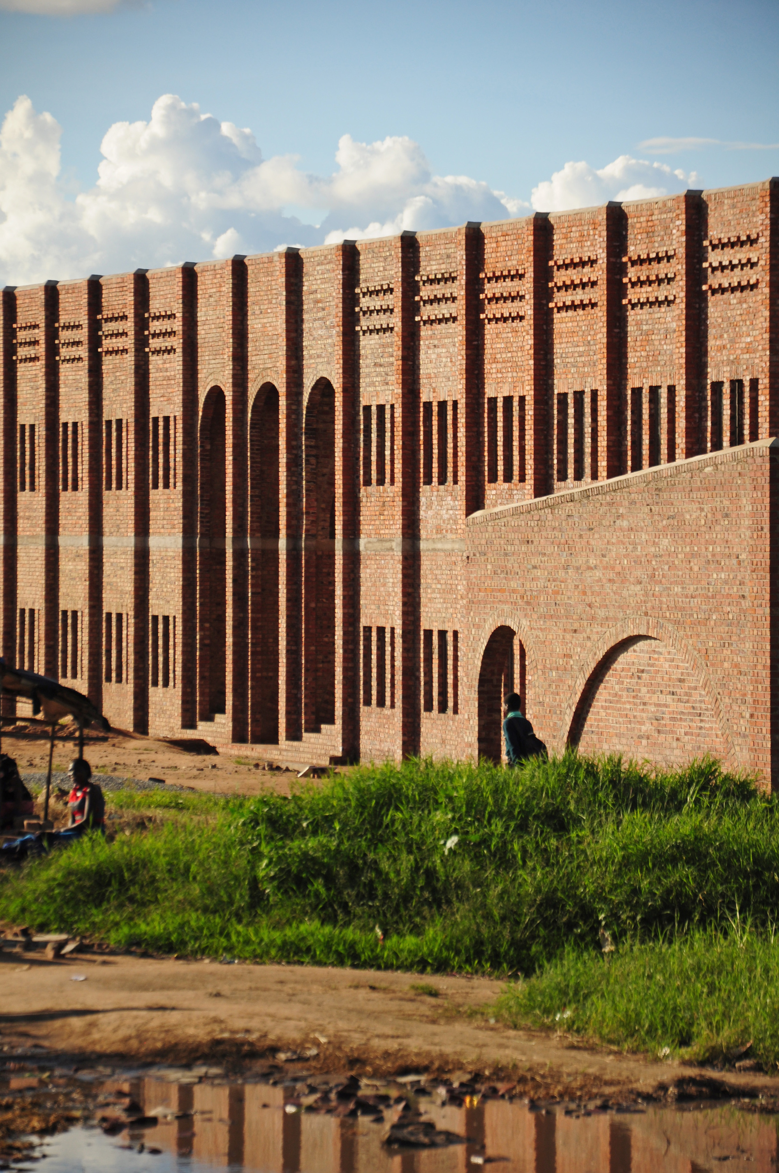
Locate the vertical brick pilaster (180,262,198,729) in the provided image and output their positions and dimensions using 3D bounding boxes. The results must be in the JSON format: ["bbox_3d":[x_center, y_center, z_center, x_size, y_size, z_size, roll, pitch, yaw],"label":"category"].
[{"bbox_3d":[-3.869,-1.670,96.735,0.222,8.760,0.345,0,1,-21],"label":"vertical brick pilaster"}]

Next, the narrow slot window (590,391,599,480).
[{"bbox_3d":[3.257,-2.335,78.917,0.120,1.397,0.419,0,1,-21],"label":"narrow slot window"}]

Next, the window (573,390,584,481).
[{"bbox_3d":[2.881,-2.205,74.990,0.200,1.315,0.405,0,1,-21],"label":"window"}]

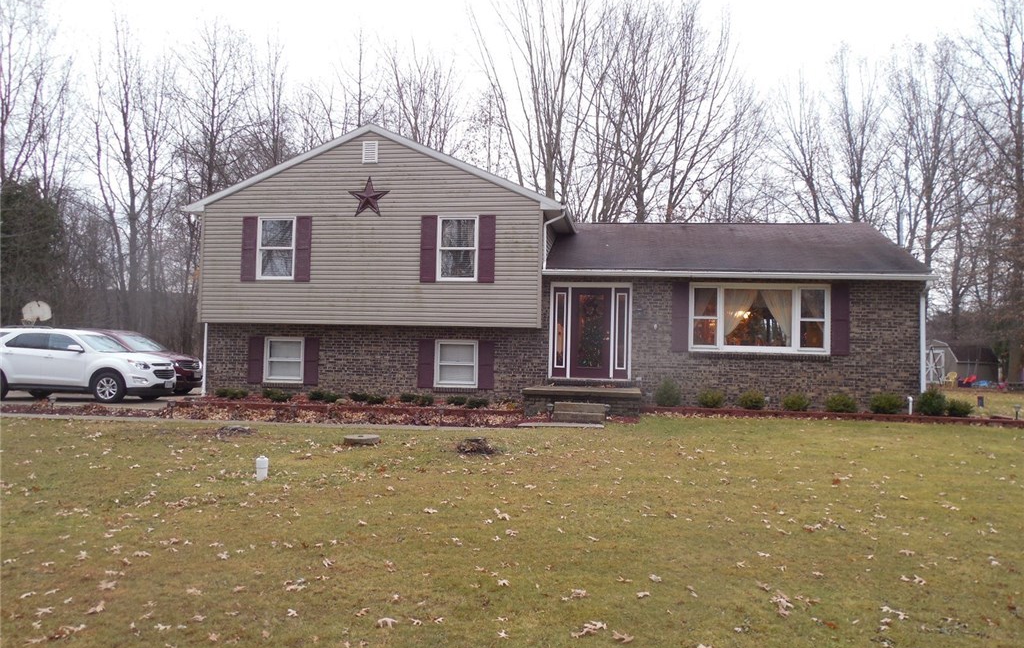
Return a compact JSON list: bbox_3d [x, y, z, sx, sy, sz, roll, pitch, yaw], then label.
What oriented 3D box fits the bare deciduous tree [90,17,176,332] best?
[{"bbox_3d":[-20.753,-7.181,40.547,4.630,19.850,4.490,1,-3,9],"label":"bare deciduous tree"}]

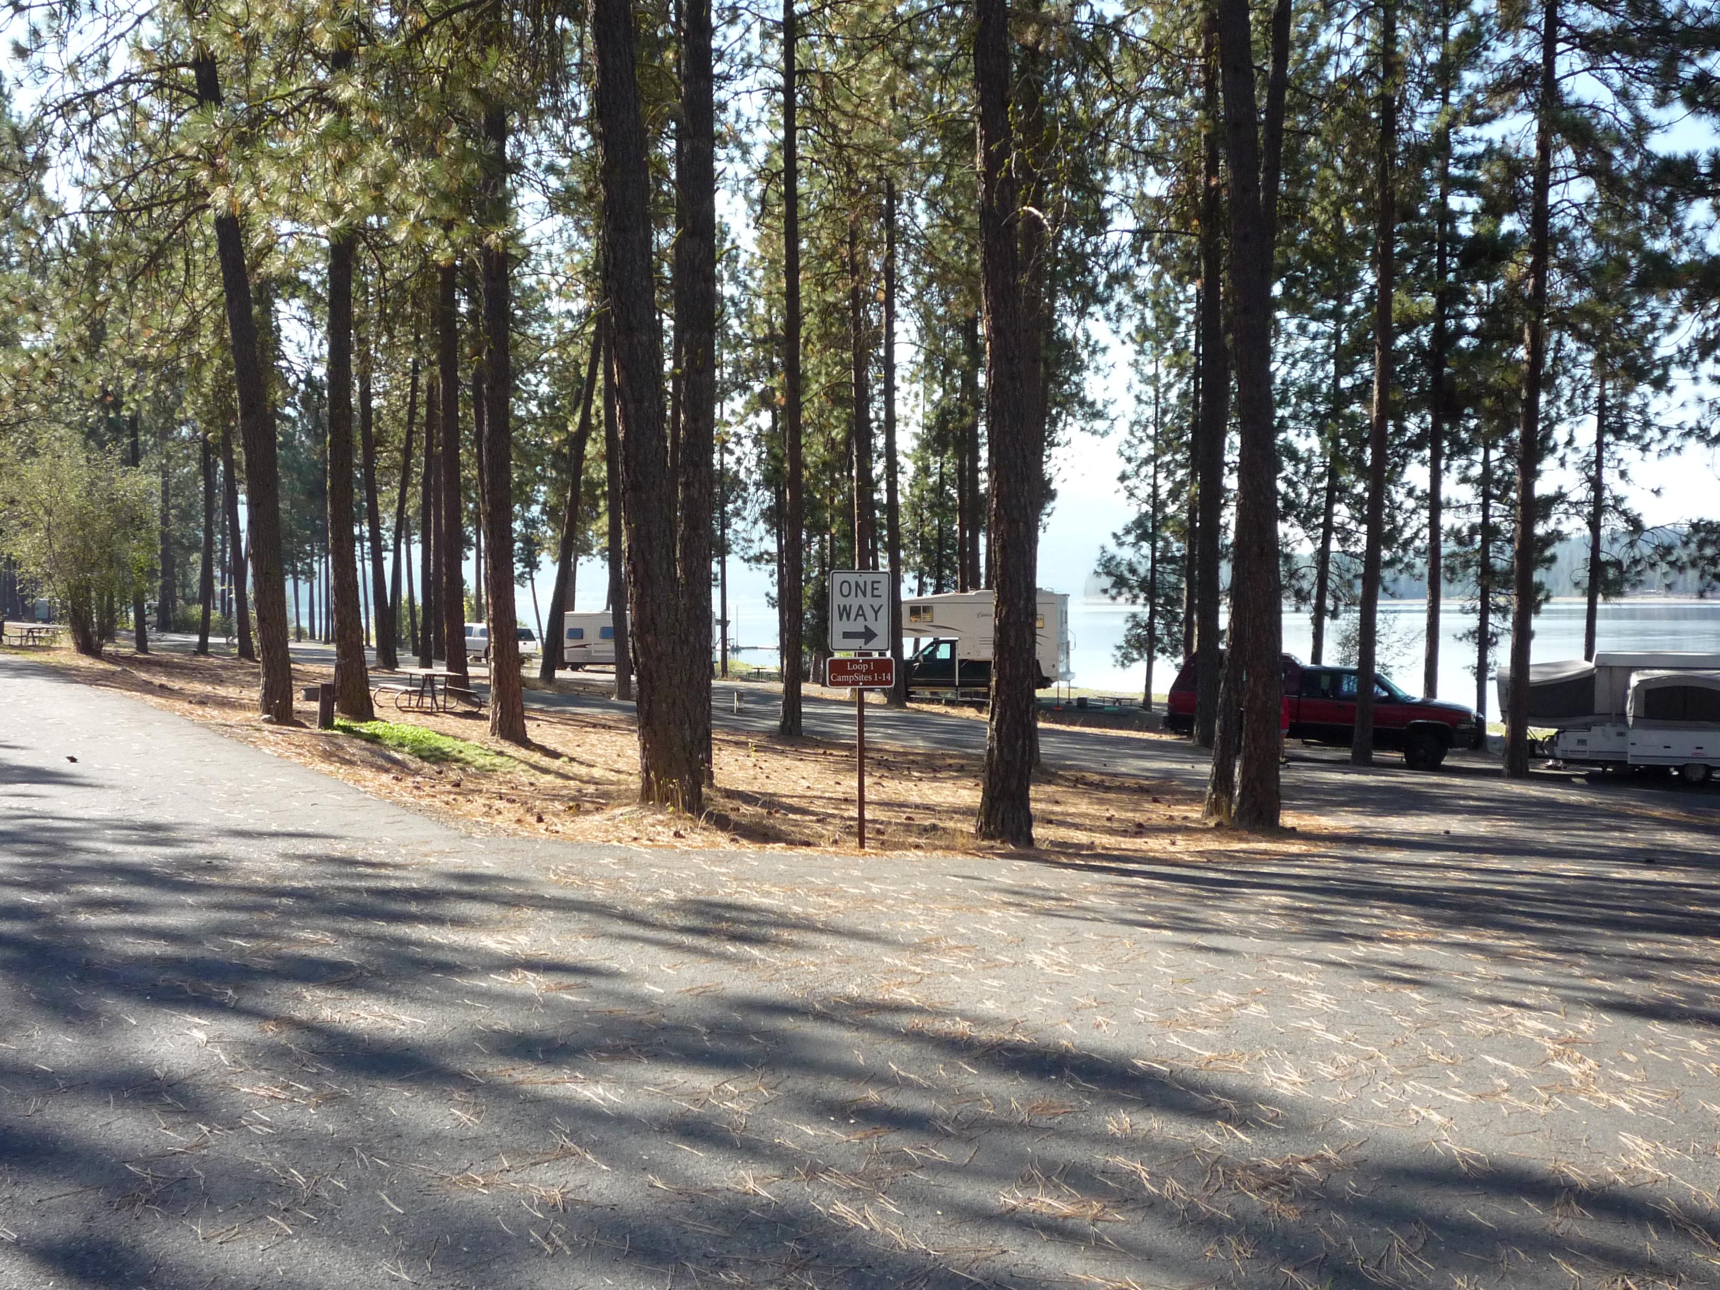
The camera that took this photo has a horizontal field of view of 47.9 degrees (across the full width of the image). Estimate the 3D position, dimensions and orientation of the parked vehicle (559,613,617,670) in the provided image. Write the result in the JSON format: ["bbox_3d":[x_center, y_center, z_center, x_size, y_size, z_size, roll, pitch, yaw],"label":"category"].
[{"bbox_3d":[-10.500,-0.203,90.000,7.000,2.800,2.400,0,2,0],"label":"parked vehicle"}]

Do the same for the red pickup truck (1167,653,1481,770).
[{"bbox_3d":[9.220,1.215,38.400,6.000,2.000,2.000,2,2,25],"label":"red pickup truck"}]

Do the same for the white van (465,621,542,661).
[{"bbox_3d":[-17.600,-0.019,92.500,5.000,1.880,1.950,1,2,41],"label":"white van"}]

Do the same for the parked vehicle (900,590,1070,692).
[{"bbox_3d":[3.300,0.076,58.600,5.900,3.440,2.300,0,2,14],"label":"parked vehicle"}]

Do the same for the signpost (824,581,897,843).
[{"bbox_3d":[0.008,0.490,14.550,0.510,2.090,0.070,0,2,0],"label":"signpost"}]

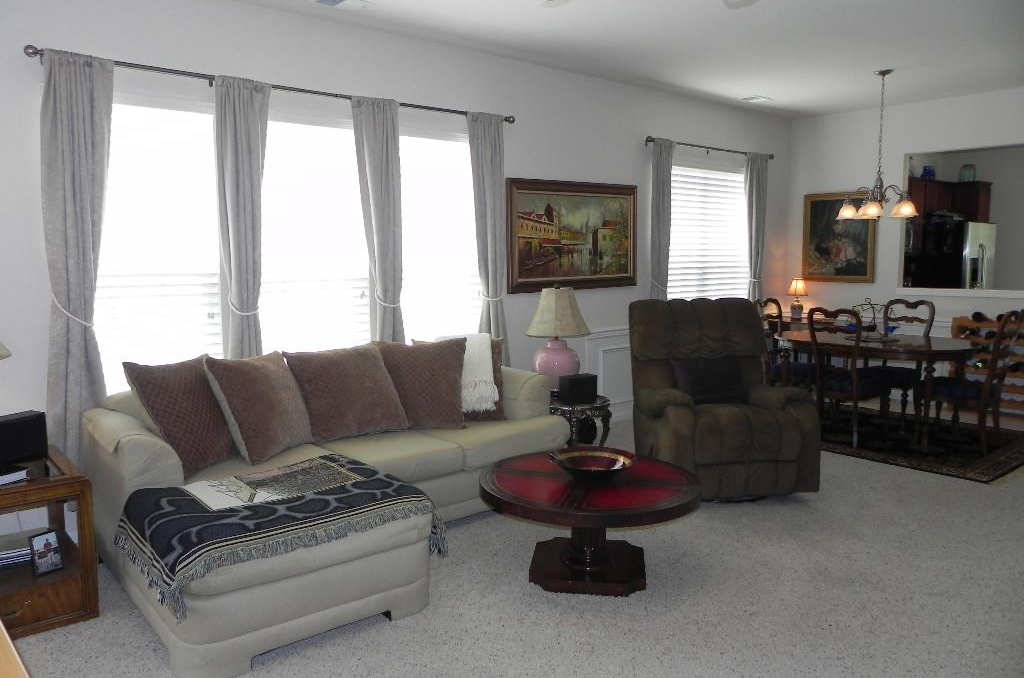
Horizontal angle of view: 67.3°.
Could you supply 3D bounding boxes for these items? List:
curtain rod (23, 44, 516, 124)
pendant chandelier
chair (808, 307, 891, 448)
[{"bbox_3d":[-1.061,-1.378,4.328,2.900,0.070,0.110,-6,9,-42],"label":"curtain rod"},{"bbox_3d":[2.820,-1.470,5.882,0.626,1.101,0.626,0,7,0],"label":"pendant chandelier"},{"bbox_3d":[2.499,0.263,5.727,0.550,1.000,0.470,-6,9,-42],"label":"chair"}]

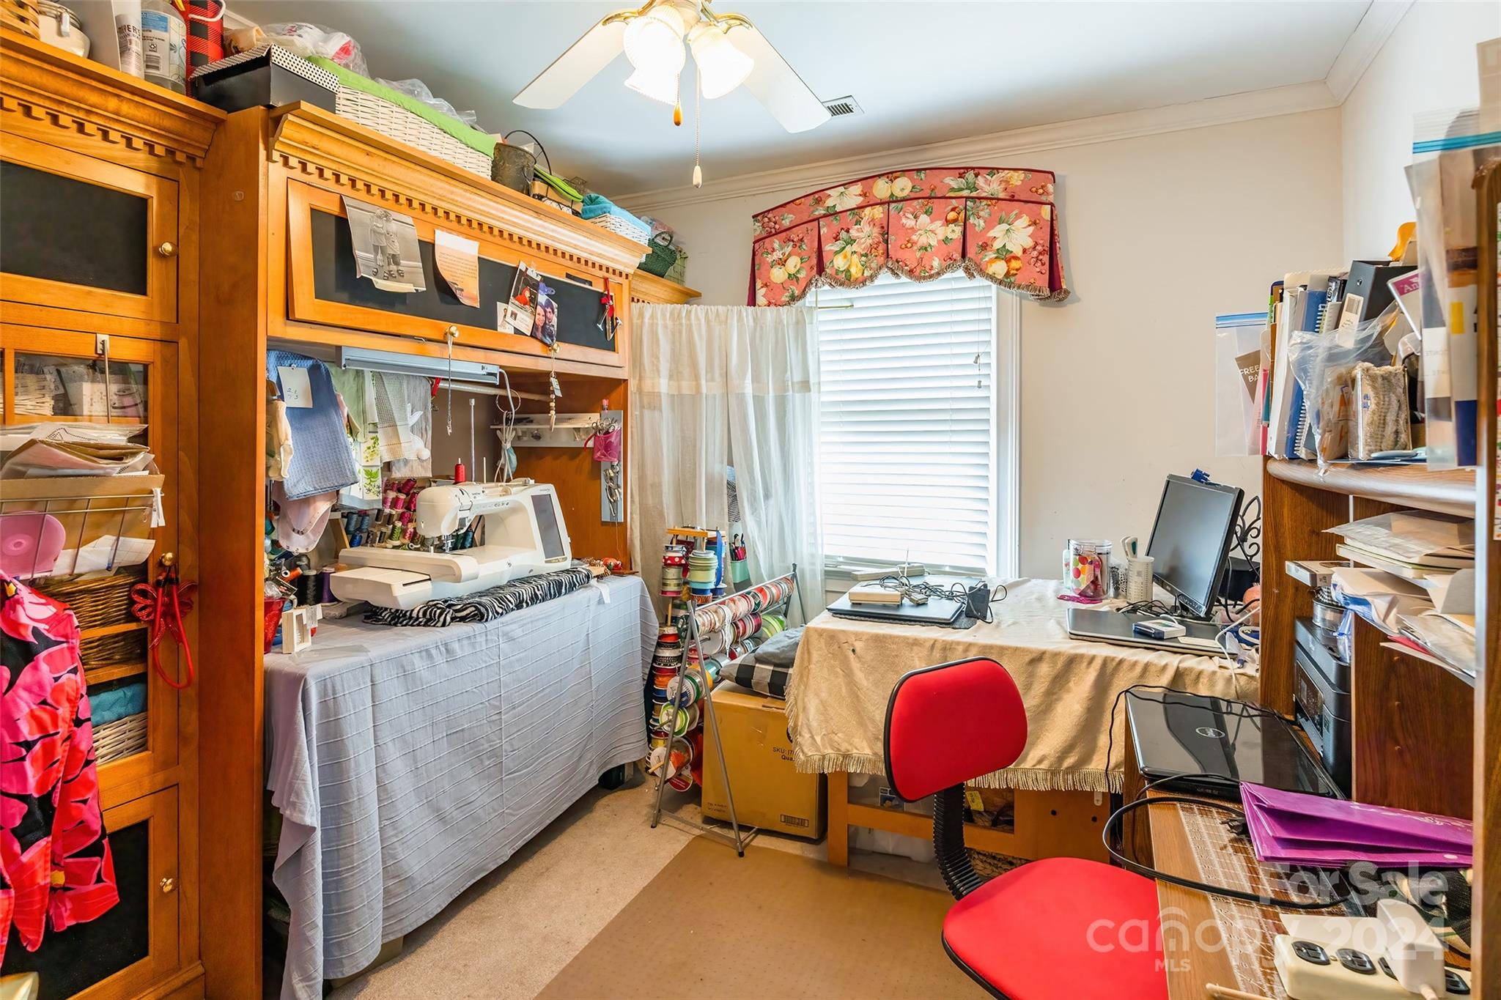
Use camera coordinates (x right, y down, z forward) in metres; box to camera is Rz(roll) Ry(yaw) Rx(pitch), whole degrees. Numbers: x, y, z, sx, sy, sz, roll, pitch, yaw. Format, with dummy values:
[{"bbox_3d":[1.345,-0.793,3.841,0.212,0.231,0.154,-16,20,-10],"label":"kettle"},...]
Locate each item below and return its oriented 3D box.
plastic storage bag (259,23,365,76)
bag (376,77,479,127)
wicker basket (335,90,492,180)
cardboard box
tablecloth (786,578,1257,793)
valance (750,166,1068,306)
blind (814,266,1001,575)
[{"bbox_3d":[-1.029,-1.053,1.607,0.196,0.175,0.227,2,3,28],"label":"plastic storage bag"},{"bbox_3d":[-0.878,-1.060,1.859,0.185,0.144,0.278,2,3,28],"label":"bag"},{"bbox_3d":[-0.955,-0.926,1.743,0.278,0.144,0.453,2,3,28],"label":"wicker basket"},{"bbox_3d":[0.096,0.876,2.398,0.407,0.402,0.412,1,3,23],"label":"cardboard box"},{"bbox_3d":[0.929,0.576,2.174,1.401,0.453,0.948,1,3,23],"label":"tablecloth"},{"bbox_3d":[0.585,-1.045,2.752,1.246,0.577,0.144,1,3,23],"label":"valance"},{"bbox_3d":[0.614,-0.408,2.824,0.793,1.380,0.062,1,3,23],"label":"blind"}]

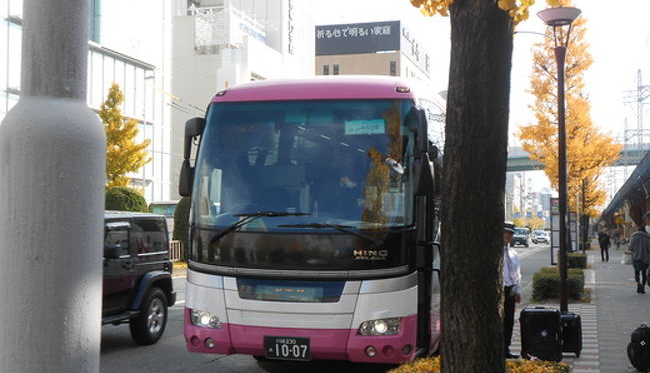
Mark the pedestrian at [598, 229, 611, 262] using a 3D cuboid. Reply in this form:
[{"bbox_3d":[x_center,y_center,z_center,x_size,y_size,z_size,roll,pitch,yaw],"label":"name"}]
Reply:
[{"bbox_3d":[13.602,2.843,44.716,0.550,1.660,0.360,-1,-3,16],"label":"pedestrian"}]

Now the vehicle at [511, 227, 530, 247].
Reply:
[{"bbox_3d":[18.127,4.707,85.373,1.700,1.780,4.200,-1,-3,15],"label":"vehicle"}]

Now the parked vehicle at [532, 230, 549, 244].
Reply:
[{"bbox_3d":[24.621,5.736,104.846,1.700,1.490,4.300,0,-3,8],"label":"parked vehicle"}]

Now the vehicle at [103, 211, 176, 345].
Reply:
[{"bbox_3d":[-3.565,1.274,12.107,1.890,1.840,4.170,-1,-3,16],"label":"vehicle"}]

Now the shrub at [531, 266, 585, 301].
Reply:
[{"bbox_3d":[5.957,2.426,23.162,1.120,0.520,5.200,-1,-3,16],"label":"shrub"}]

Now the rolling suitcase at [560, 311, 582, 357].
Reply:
[{"bbox_3d":[3.038,1.873,11.676,0.380,0.570,0.260,0,-3,-7],"label":"rolling suitcase"}]

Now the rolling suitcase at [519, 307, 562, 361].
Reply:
[{"bbox_3d":[2.648,1.810,11.288,0.485,0.660,0.270,-1,-3,16],"label":"rolling suitcase"}]

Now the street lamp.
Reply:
[{"bbox_3d":[3.947,-0.307,15.330,0.730,5.260,0.730,-1,-3,16],"label":"street lamp"}]

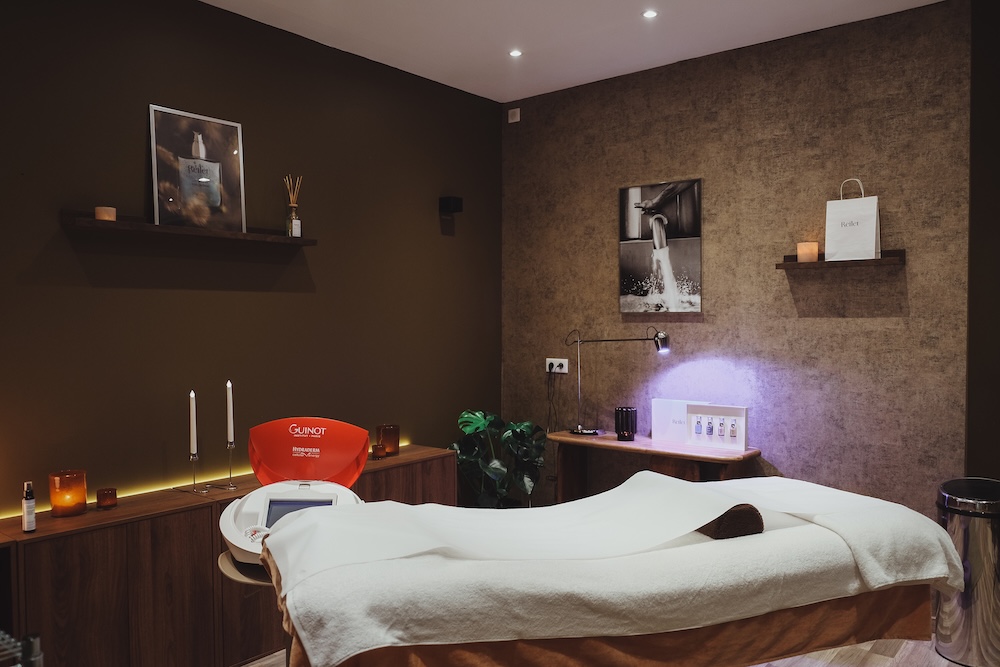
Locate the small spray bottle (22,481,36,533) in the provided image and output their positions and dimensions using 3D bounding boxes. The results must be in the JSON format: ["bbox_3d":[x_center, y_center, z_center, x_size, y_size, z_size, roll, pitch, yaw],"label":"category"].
[{"bbox_3d":[-1.513,0.556,2.408,0.040,0.160,0.040,1,2,40],"label":"small spray bottle"}]

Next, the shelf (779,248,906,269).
[{"bbox_3d":[1.556,-0.338,3.448,0.529,0.072,0.117,1,2,40],"label":"shelf"}]

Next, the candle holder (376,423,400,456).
[{"bbox_3d":[-0.556,0.532,3.737,0.113,0.139,0.113,0,1,0],"label":"candle holder"}]

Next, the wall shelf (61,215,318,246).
[{"bbox_3d":[-1.250,-0.436,3.170,0.124,0.071,1.064,1,2,40],"label":"wall shelf"}]

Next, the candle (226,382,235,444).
[{"bbox_3d":[-1.113,0.324,3.103,0.025,0.261,0.025,1,2,40],"label":"candle"}]

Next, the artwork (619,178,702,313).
[{"bbox_3d":[0.834,-0.442,3.904,0.469,0.666,0.022,1,2,40],"label":"artwork"}]

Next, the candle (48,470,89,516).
[{"bbox_3d":[-1.512,0.560,2.629,0.113,0.139,0.113,1,2,40],"label":"candle"}]

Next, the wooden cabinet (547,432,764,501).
[{"bbox_3d":[0.754,0.932,3.961,1.121,0.723,0.379,1,2,40],"label":"wooden cabinet"}]

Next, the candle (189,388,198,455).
[{"bbox_3d":[-1.244,0.366,3.056,0.025,0.268,0.025,1,2,40],"label":"candle"}]

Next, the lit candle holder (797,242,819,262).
[{"bbox_3d":[1.450,-0.373,3.533,0.093,0.101,0.093,1,2,40],"label":"lit candle holder"}]

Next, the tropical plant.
[{"bbox_3d":[-0.014,0.858,4.255,0.550,0.856,0.520,0,1,-5],"label":"tropical plant"}]

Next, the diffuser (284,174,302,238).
[{"bbox_3d":[-0.919,-0.559,3.351,0.080,0.301,0.070,-1,2,-44],"label":"diffuser"}]

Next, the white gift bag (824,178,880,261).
[{"bbox_3d":[1.534,-0.484,3.262,0.202,0.367,0.085,1,2,40],"label":"white gift bag"}]

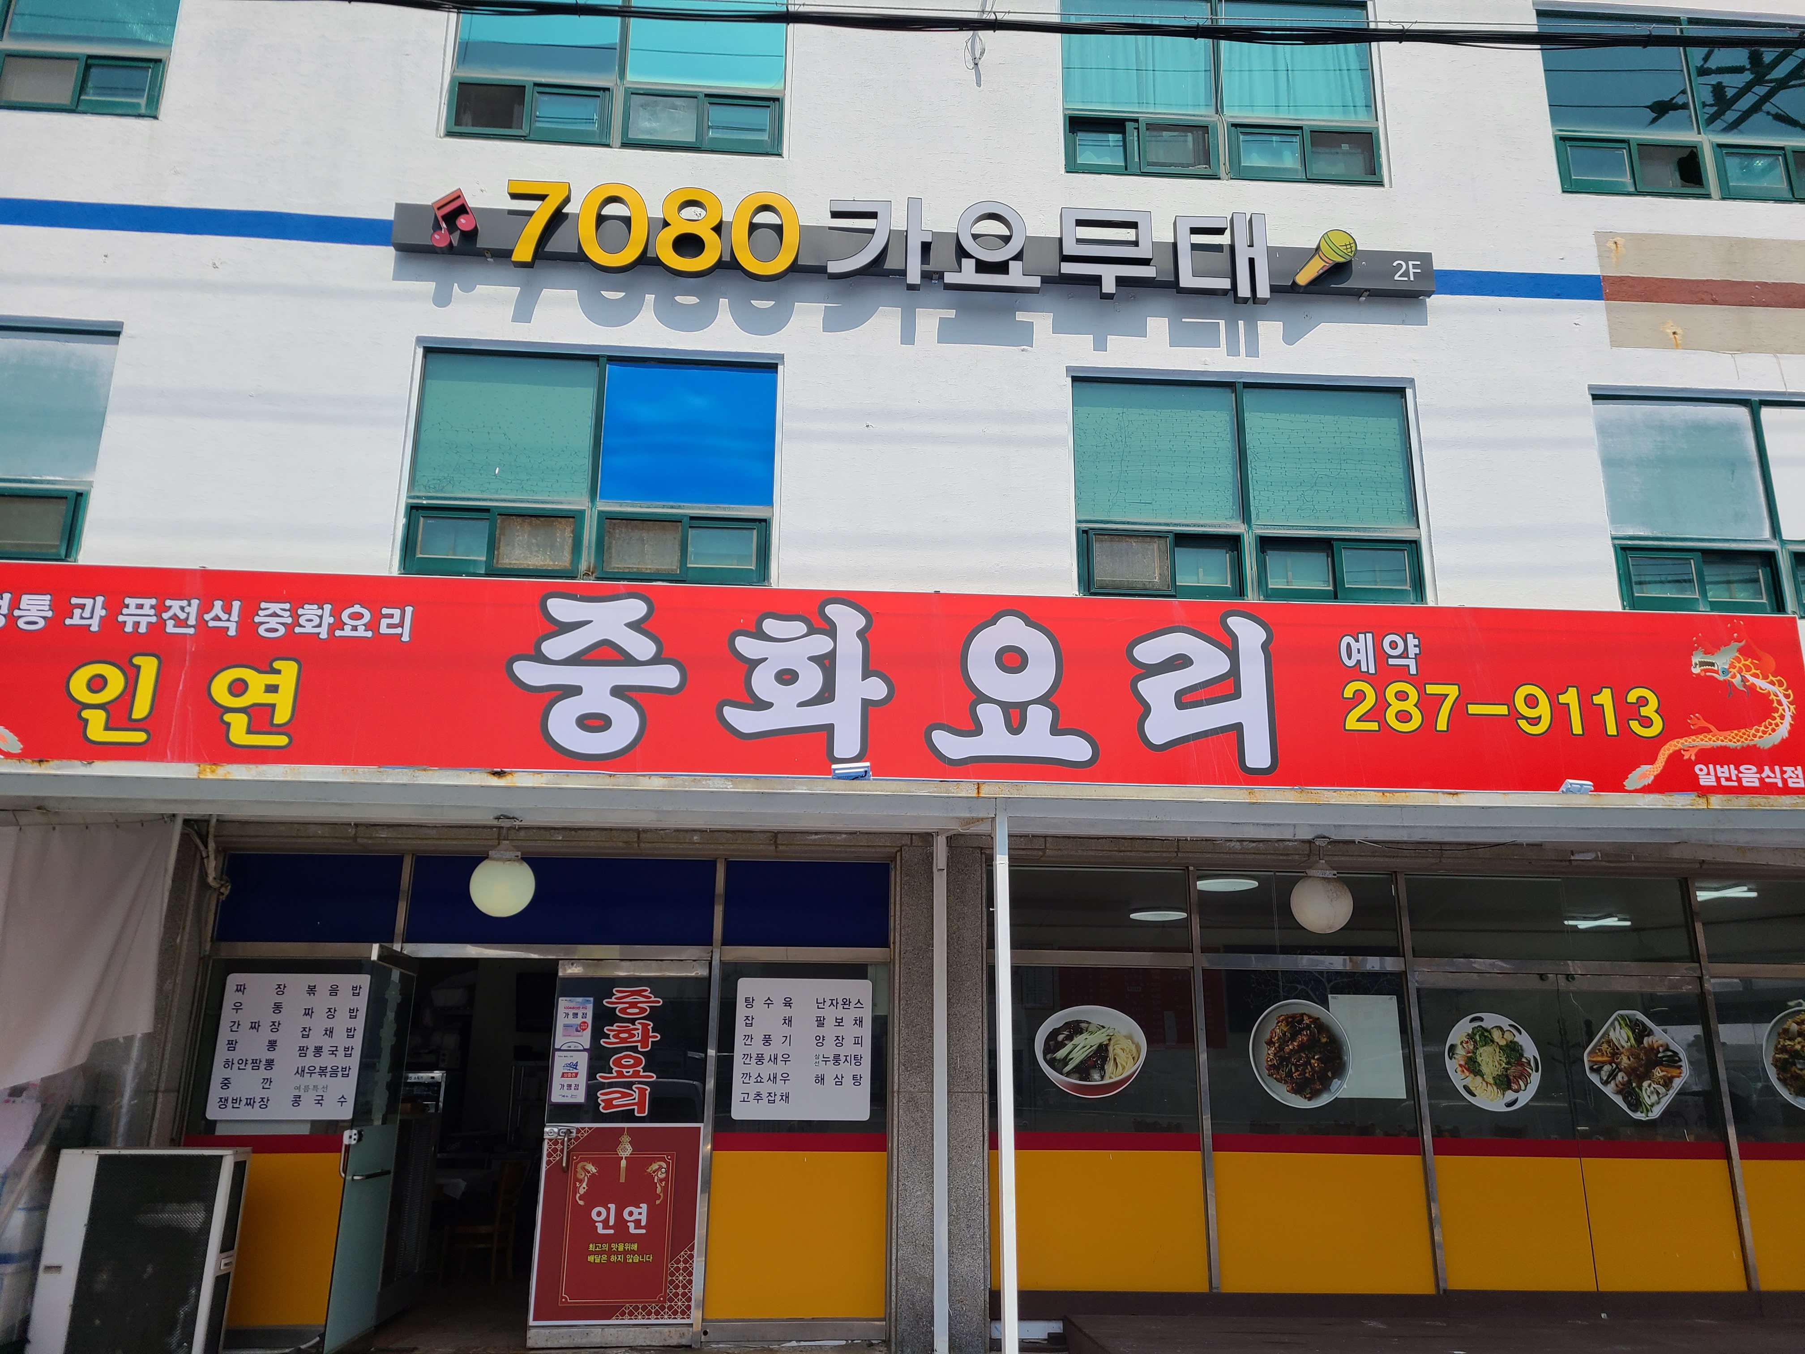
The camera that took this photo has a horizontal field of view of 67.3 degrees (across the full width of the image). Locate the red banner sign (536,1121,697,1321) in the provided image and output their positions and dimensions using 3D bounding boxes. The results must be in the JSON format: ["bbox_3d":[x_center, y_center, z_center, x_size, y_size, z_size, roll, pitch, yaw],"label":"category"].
[{"bbox_3d":[-1.560,2.999,7.462,0.865,1.026,0.030,1,-16,-4],"label":"red banner sign"}]

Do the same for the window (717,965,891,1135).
[{"bbox_3d":[-0.568,2.129,7.801,0.976,0.946,0.050,1,-16,-4],"label":"window"}]

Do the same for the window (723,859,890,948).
[{"bbox_3d":[-0.591,1.417,8.446,1.030,0.534,0.060,2,-17,-4],"label":"window"}]

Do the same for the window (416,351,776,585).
[{"bbox_3d":[-2.078,-1.428,9.181,2.418,1.645,0.100,2,-17,-4],"label":"window"}]

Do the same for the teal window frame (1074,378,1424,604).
[{"bbox_3d":[2.408,-1.309,9.479,2.425,1.645,0.100,2,-17,-4],"label":"teal window frame"}]

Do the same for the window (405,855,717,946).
[{"bbox_3d":[-2.080,1.385,8.345,1.849,0.534,0.060,2,-17,-4],"label":"window"}]

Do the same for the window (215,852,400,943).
[{"bbox_3d":[-3.591,1.348,8.244,1.062,0.533,0.060,2,-17,-4],"label":"window"}]

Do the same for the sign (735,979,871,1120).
[{"bbox_3d":[-0.566,2.138,7.788,0.778,0.777,0.030,1,-16,-4],"label":"sign"}]

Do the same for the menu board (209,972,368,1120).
[{"bbox_3d":[-3.413,2.065,7.582,0.768,0.778,0.030,1,-16,-4],"label":"menu board"}]

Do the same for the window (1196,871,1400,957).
[{"bbox_3d":[2.394,1.441,8.233,1.237,0.503,0.050,1,-16,-4],"label":"window"}]

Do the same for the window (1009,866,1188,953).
[{"bbox_3d":[1.196,1.474,8.562,1.252,0.523,0.060,2,-17,-4],"label":"window"}]

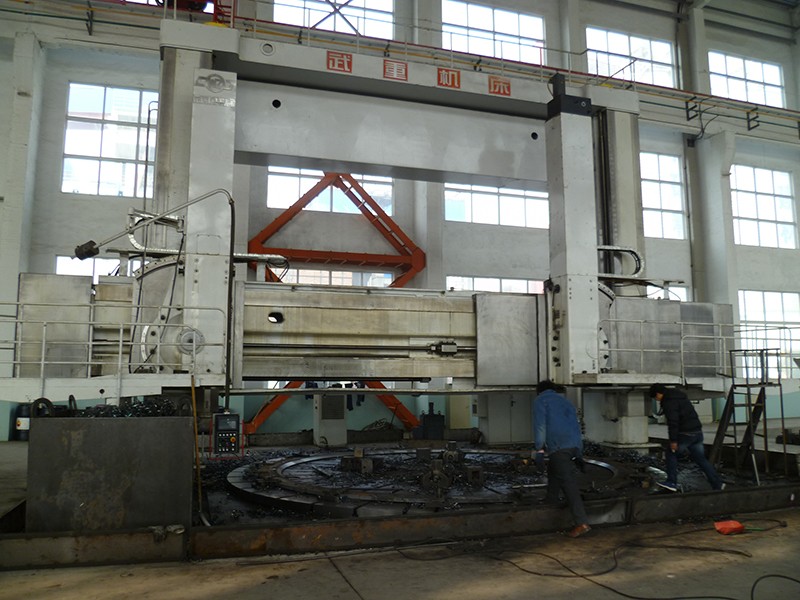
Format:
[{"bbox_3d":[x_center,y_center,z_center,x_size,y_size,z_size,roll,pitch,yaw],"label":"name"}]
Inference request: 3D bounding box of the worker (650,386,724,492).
[{"bbox_3d":[4.029,1.941,9.100,0.930,1.470,0.500,-1,-7,5],"label":"worker"}]

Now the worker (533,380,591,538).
[{"bbox_3d":[1.734,1.681,6.950,0.530,1.570,0.660,1,-7,-12],"label":"worker"}]

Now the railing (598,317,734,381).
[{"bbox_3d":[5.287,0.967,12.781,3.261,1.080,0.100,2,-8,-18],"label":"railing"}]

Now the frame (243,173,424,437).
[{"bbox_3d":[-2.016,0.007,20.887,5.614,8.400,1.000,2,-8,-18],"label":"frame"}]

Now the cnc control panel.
[{"bbox_3d":[-2.355,1.822,8.800,0.370,0.560,0.180,3,-8,-21],"label":"cnc control panel"}]

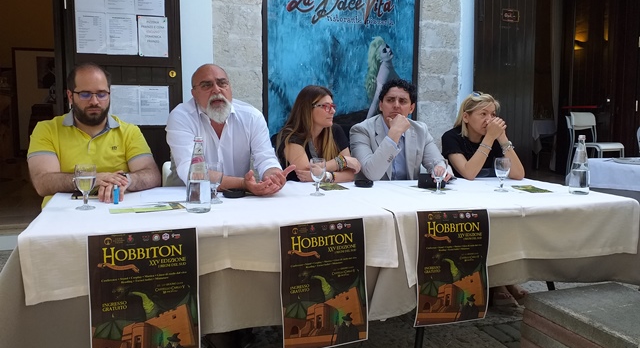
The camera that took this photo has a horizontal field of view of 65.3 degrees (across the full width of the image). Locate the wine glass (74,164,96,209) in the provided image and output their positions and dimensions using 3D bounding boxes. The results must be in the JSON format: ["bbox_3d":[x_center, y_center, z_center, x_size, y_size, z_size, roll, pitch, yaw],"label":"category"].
[{"bbox_3d":[-0.893,0.049,1.892,0.077,0.163,0.077,0,6,0],"label":"wine glass"}]

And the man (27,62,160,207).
[{"bbox_3d":[-1.016,0.179,2.278,0.590,1.329,0.800,-2,6,-17],"label":"man"}]

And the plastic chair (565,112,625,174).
[{"bbox_3d":[3.189,-0.291,5.799,0.470,0.840,0.530,-3,6,-30],"label":"plastic chair"}]

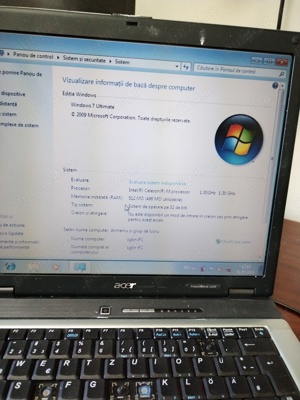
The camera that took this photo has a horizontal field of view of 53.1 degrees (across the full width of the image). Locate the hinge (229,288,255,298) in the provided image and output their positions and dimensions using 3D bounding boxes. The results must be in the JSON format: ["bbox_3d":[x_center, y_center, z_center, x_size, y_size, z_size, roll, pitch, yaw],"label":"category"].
[{"bbox_3d":[0.103,0.105,0.337,0.028,0.010,0.009,1,24,-5],"label":"hinge"}]

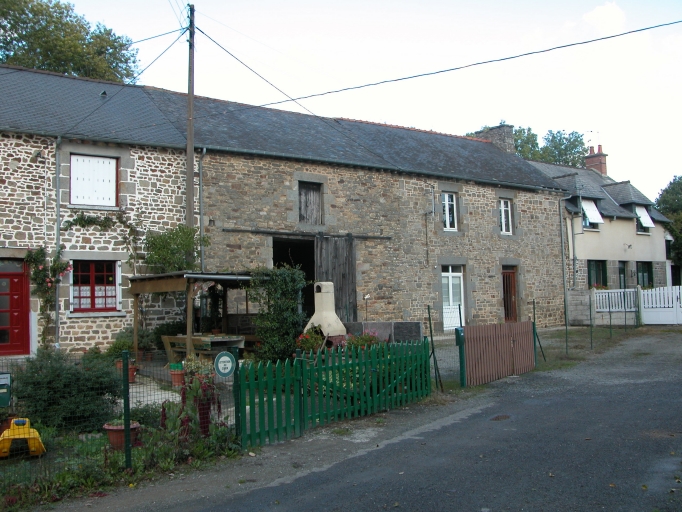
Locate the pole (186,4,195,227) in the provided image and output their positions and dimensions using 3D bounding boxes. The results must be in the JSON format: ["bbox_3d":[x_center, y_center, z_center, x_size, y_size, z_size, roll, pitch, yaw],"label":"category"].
[{"bbox_3d":[-3.865,-2.008,17.700,0.200,9.090,0.200,2,-4,-36],"label":"pole"}]

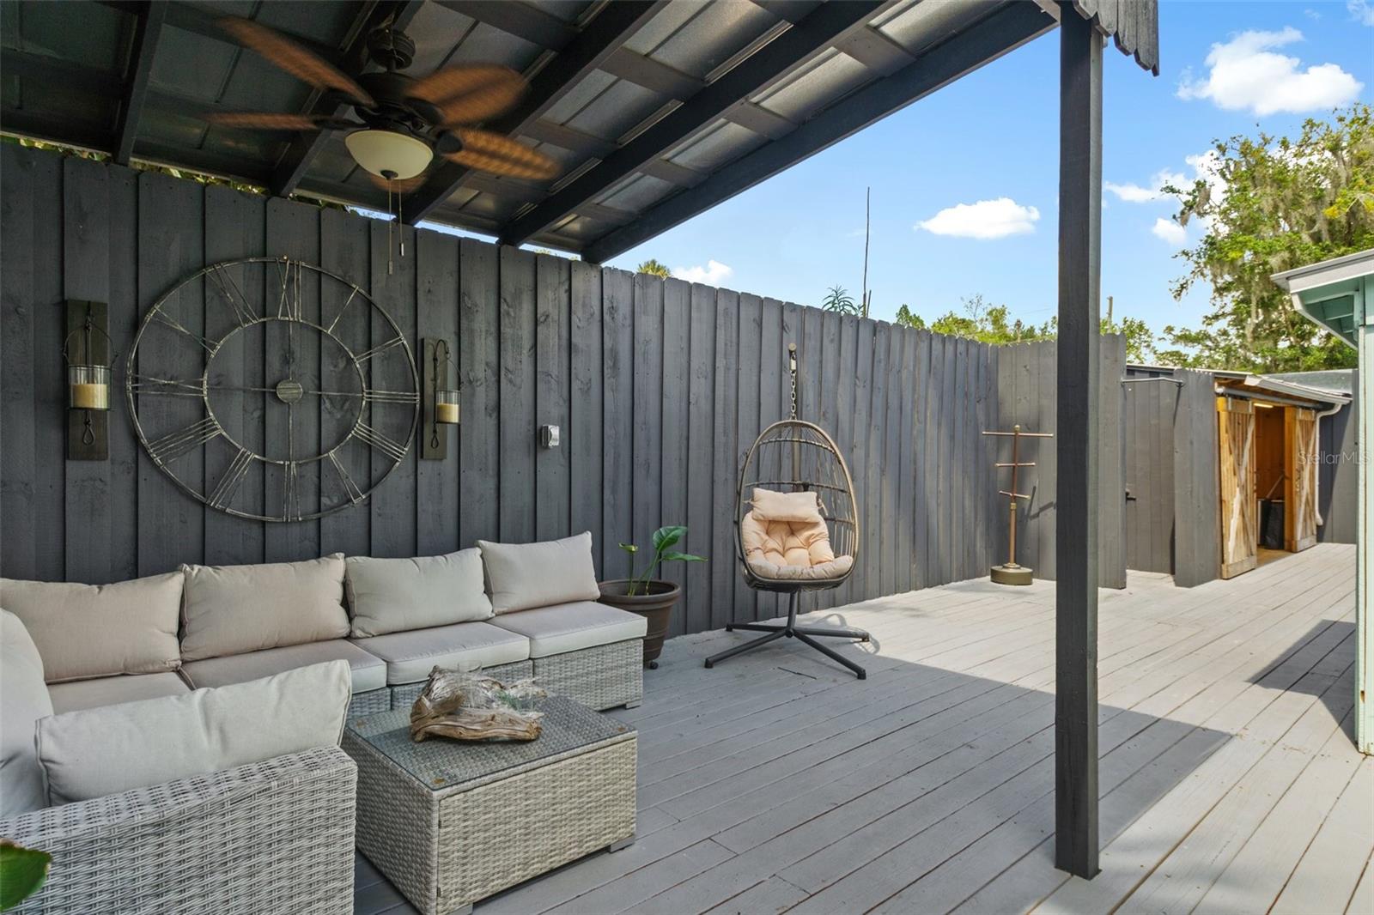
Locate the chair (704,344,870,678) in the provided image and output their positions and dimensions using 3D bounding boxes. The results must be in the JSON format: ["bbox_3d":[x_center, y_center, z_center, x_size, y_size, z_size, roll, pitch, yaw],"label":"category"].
[{"bbox_3d":[0.665,0.261,4.635,1.052,1.968,1.063,0,0,2],"label":"chair"}]

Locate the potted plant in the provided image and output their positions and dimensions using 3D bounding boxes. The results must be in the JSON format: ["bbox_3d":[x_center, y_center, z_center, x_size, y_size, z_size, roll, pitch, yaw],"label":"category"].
[{"bbox_3d":[-0.223,0.825,4.341,0.658,0.840,0.546,0,0,0],"label":"potted plant"}]

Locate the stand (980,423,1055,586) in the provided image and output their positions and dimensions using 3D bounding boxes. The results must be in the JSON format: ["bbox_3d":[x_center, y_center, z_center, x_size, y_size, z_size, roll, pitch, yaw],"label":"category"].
[{"bbox_3d":[3.269,0.455,7.216,0.719,1.579,0.627,0,0,6],"label":"stand"}]

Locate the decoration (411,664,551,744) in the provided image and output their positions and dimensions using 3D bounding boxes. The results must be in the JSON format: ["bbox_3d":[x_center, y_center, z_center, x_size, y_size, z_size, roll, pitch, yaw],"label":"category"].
[{"bbox_3d":[-0.673,0.810,2.449,0.435,0.182,0.324,0,0,0],"label":"decoration"}]

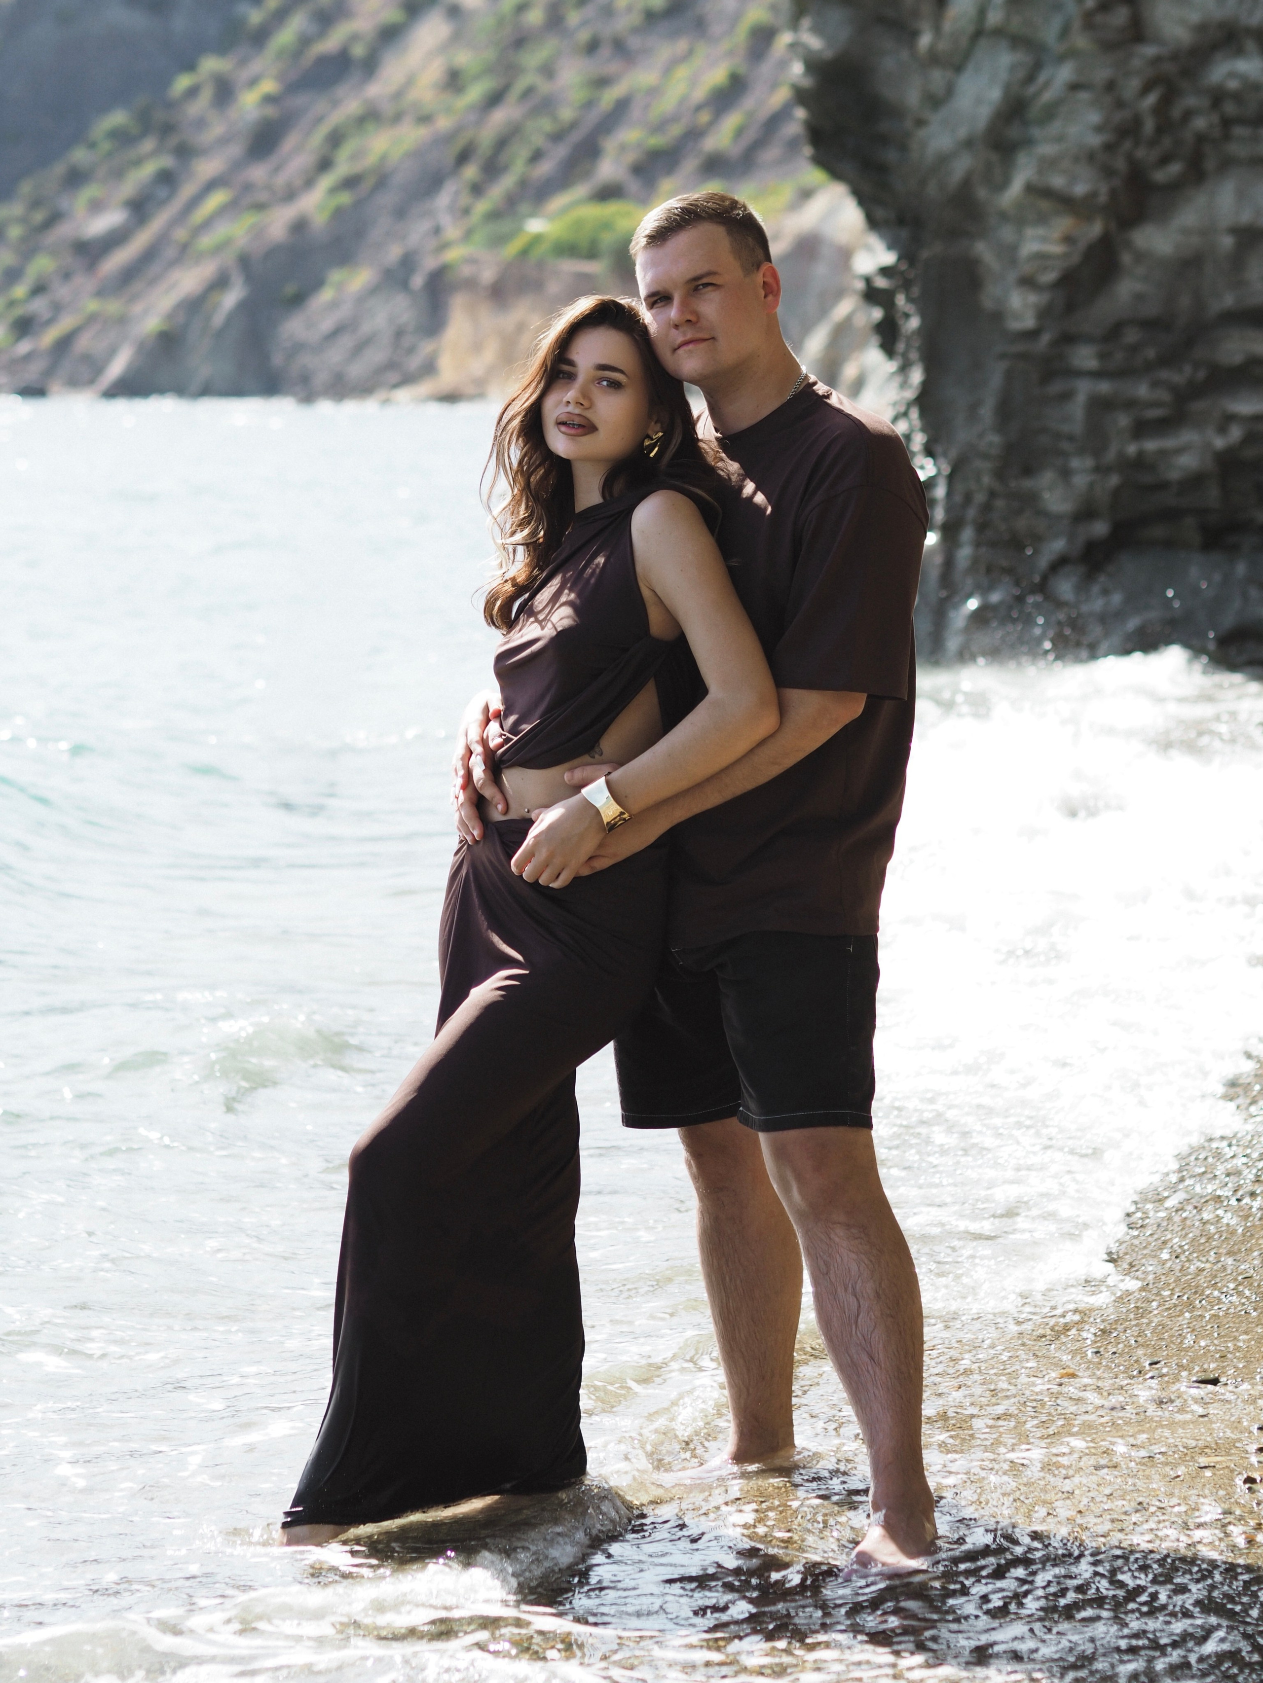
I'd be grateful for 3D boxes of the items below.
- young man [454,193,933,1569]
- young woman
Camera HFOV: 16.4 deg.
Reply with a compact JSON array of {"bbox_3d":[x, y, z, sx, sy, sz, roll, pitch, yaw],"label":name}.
[{"bbox_3d":[0.115,0.041,5.838,0.520,1.785,0.540,-5,8,-40],"label":"young man"},{"bbox_3d":[-0.125,0.129,5.767,0.520,1.665,0.500,-6,8,-43],"label":"young woman"}]

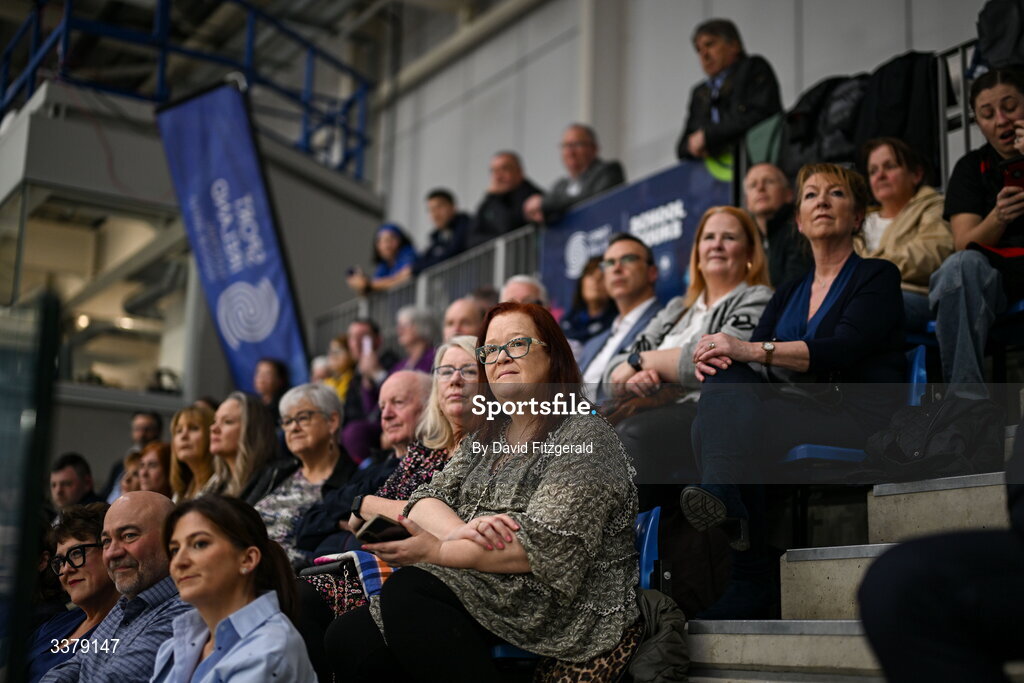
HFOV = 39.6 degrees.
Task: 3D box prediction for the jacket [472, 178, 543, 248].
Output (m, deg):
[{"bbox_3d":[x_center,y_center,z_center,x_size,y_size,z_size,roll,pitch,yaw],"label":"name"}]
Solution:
[{"bbox_3d":[-0.041,-0.607,8.242,0.380,0.700,0.520,10,-15,-35],"label":"jacket"}]

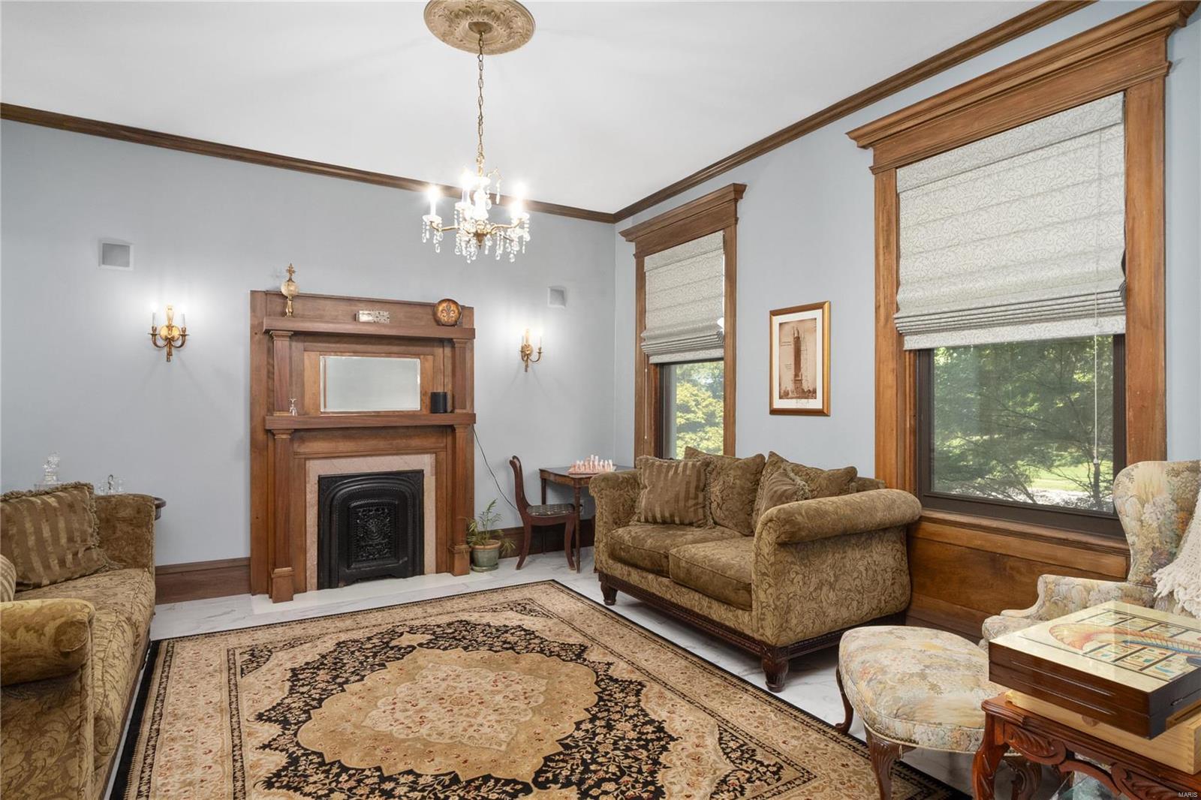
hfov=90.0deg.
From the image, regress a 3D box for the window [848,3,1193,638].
[{"bbox_3d":[1.916,-0.137,2.908,0.257,2.785,1.463,0,0,-32],"label":"window"}]

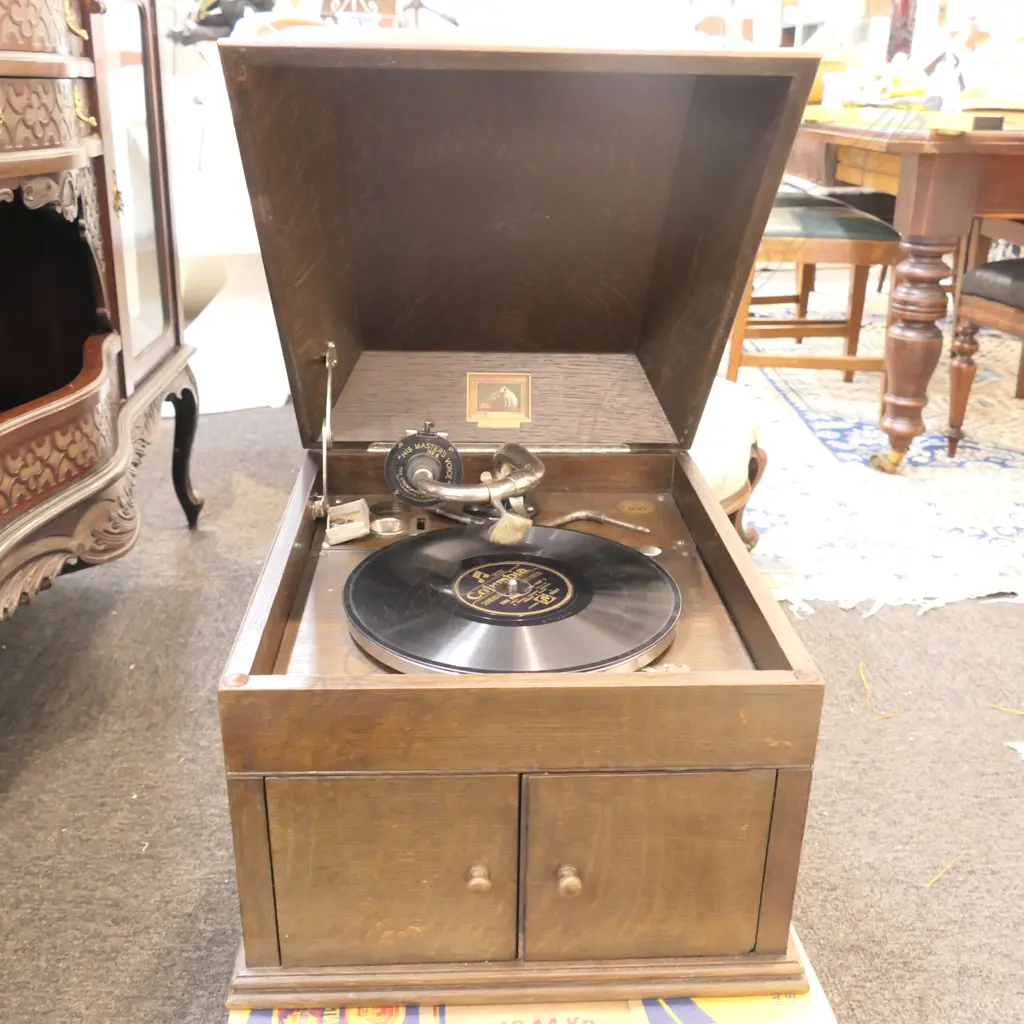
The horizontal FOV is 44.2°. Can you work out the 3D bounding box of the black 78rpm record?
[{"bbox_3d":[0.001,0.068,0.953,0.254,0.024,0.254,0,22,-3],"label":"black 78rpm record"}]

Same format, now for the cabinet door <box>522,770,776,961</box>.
[{"bbox_3d":[0.087,0.234,0.833,0.163,0.146,0.028,0,22,-3],"label":"cabinet door"}]

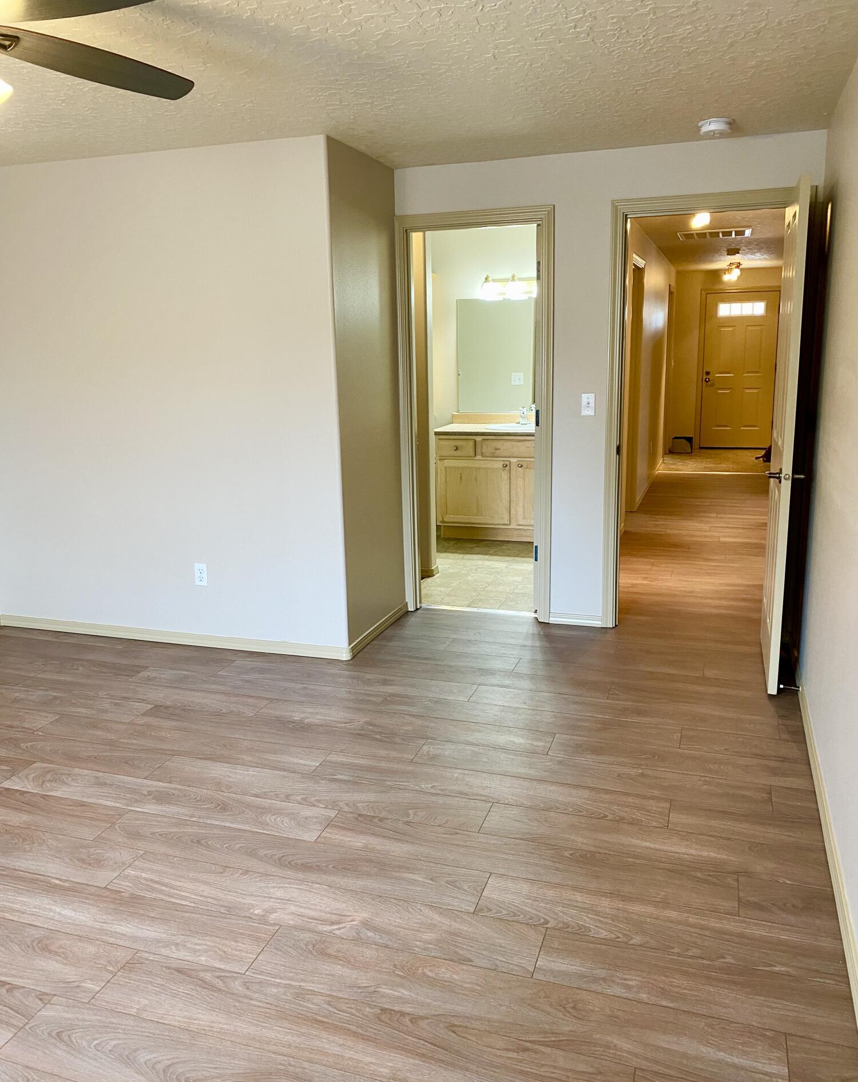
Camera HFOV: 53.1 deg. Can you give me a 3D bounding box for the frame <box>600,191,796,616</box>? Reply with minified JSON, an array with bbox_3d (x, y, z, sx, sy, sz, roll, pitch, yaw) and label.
[{"bbox_3d":[1.339,-0.573,4.243,0.899,2.131,0.130,3,13,18],"label":"frame"}]

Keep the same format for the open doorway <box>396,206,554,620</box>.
[{"bbox_3d":[0.261,-0.630,4.602,0.827,2.134,0.130,3,13,18],"label":"open doorway"}]

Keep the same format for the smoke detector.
[{"bbox_3d":[1.206,-1.735,3.612,0.147,0.047,0.147,3,13,18],"label":"smoke detector"}]

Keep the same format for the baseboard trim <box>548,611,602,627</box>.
[{"bbox_3d":[0.785,0.423,4.595,0.276,0.059,0.016,3,13,18],"label":"baseboard trim"}]

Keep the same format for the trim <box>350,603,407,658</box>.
[{"bbox_3d":[-0.255,0.460,4.526,0.016,0.059,0.823,3,13,18],"label":"trim"}]

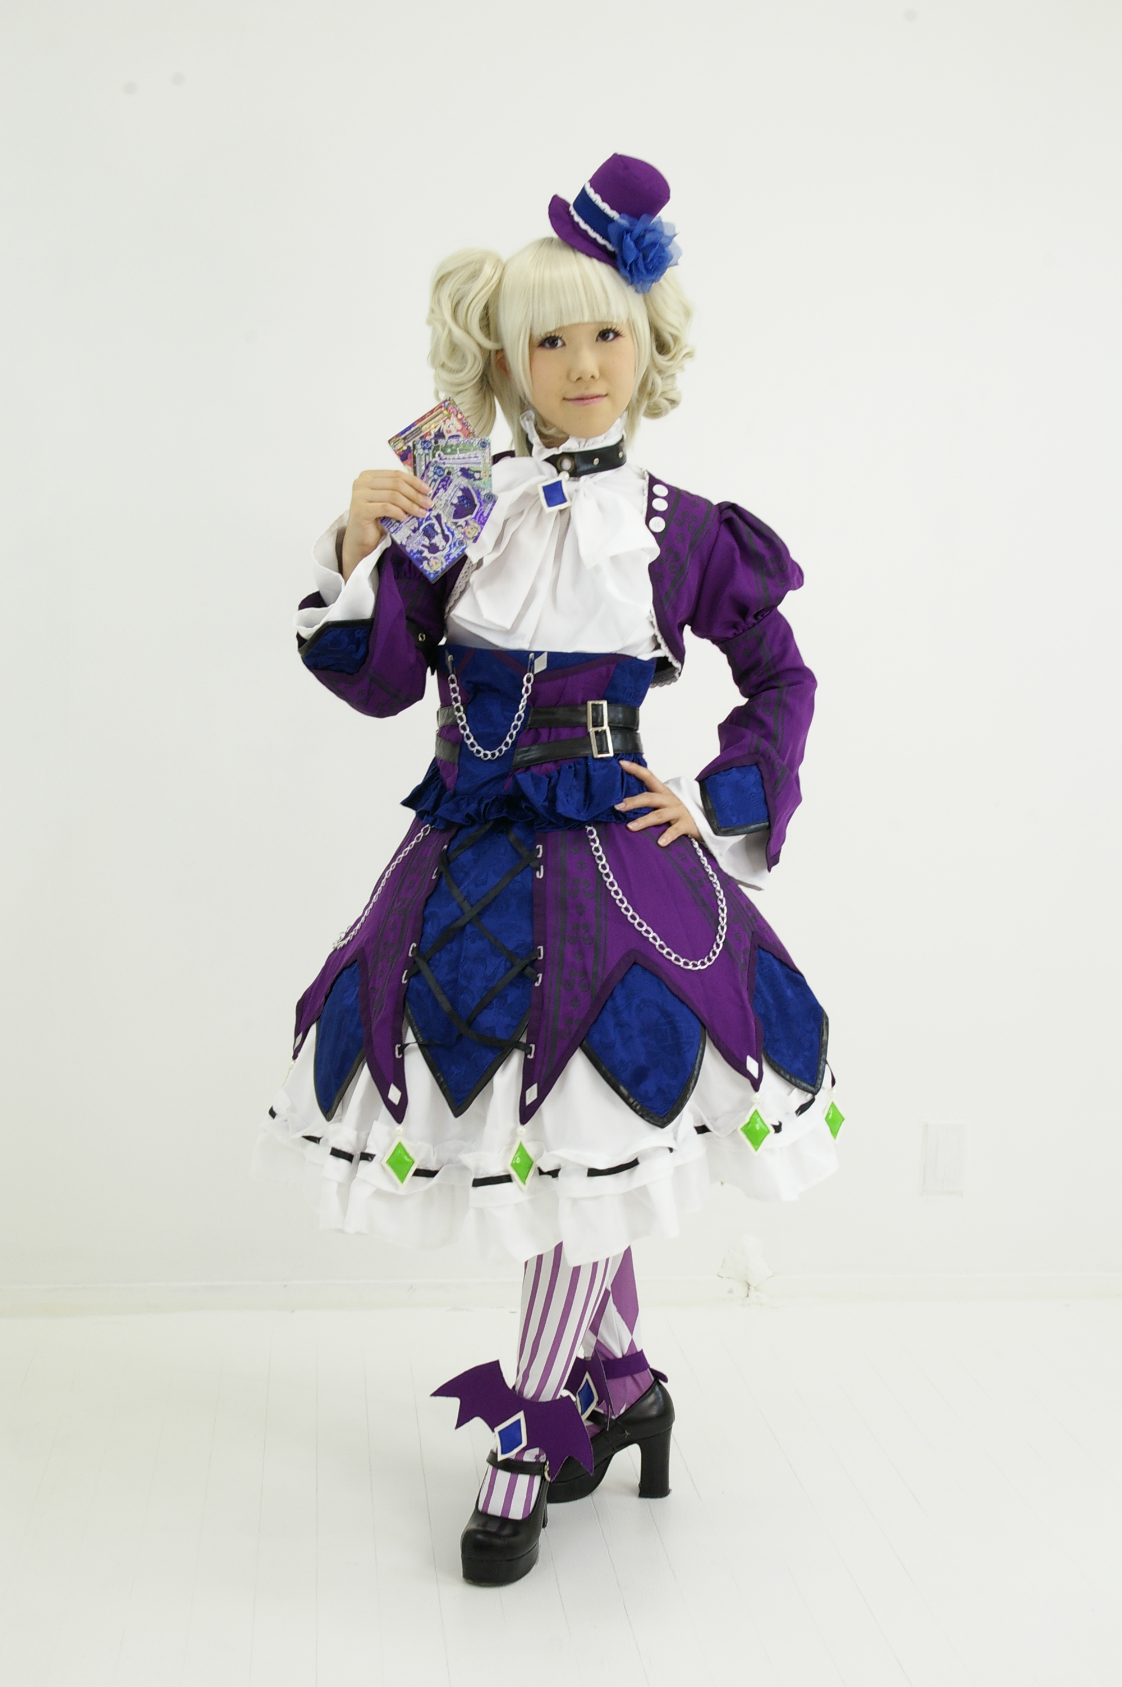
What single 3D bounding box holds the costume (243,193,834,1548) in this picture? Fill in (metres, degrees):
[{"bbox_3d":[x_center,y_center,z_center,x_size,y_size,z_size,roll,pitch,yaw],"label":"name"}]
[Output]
[{"bbox_3d":[-0.014,0.023,2.523,0.700,1.650,0.640,4,7,20],"label":"costume"}]

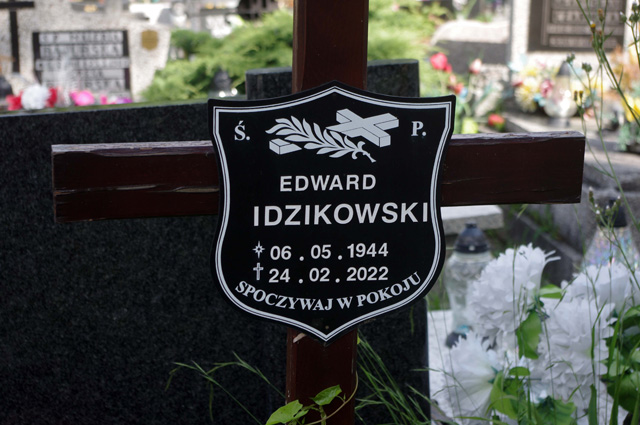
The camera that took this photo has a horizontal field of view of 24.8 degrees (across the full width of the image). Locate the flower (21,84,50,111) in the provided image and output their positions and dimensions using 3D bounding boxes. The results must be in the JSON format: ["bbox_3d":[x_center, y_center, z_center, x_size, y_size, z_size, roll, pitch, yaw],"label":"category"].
[{"bbox_3d":[-0.997,-0.403,5.100,0.100,0.093,0.090,-2,15,-6],"label":"flower"}]

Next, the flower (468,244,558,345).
[{"bbox_3d":[0.284,0.121,2.150,0.135,0.145,0.125,12,19,36],"label":"flower"}]

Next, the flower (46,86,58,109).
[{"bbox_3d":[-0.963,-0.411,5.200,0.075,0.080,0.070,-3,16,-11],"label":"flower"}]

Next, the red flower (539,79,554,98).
[{"bbox_3d":[0.817,-0.447,5.250,0.060,0.070,0.060,3,16,11],"label":"red flower"}]

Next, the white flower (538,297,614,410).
[{"bbox_3d":[0.373,0.205,2.120,0.125,0.160,0.130,9,18,30],"label":"white flower"}]

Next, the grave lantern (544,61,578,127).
[{"bbox_3d":[0.871,-0.429,5.250,0.118,0.243,0.118,0,15,0],"label":"grave lantern"}]

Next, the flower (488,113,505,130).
[{"bbox_3d":[0.594,-0.306,4.900,0.058,0.060,0.058,0,15,0],"label":"flower"}]

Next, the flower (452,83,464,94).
[{"bbox_3d":[0.476,-0.426,5.000,0.045,0.045,0.045,0,15,0],"label":"flower"}]

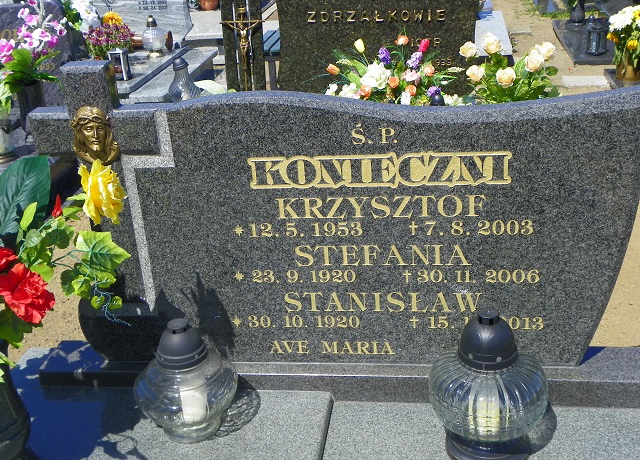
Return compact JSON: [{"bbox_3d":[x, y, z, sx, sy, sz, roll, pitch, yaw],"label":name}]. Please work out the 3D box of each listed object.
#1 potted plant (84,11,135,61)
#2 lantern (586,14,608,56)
[{"bbox_3d":[-1.334,-1.198,5.350,0.310,0.310,0.290,0,24,9],"label":"potted plant"},{"bbox_3d":[1.749,-1.224,5.350,0.132,0.245,0.132,0,24,9],"label":"lantern"}]

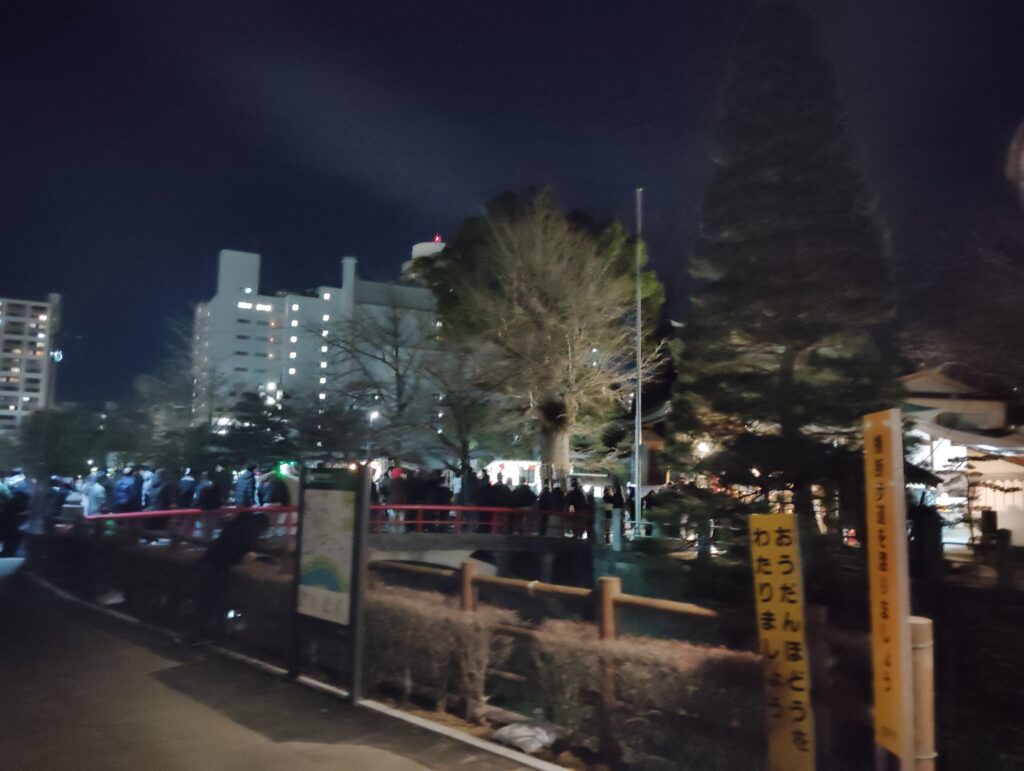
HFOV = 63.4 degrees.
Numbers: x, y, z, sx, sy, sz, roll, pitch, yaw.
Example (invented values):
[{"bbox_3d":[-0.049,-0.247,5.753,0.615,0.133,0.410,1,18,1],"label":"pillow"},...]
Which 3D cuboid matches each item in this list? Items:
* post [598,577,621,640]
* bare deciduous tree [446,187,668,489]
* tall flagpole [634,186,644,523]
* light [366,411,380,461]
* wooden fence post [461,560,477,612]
[{"bbox_3d":[0.572,1.647,4.894,0.115,0.997,0.115,-5,-9,42],"label":"post"},{"bbox_3d":[1.718,-1.226,33.750,8.700,13.275,8.000,1,-6,0],"label":"bare deciduous tree"},{"bbox_3d":[4.177,-0.944,27.160,0.140,11.324,0.140,1,-6,0],"label":"tall flagpole"},{"bbox_3d":[-6.367,3.454,37.742,0.400,4.556,0.450,-4,-8,37],"label":"light"},{"bbox_3d":[-0.311,1.721,5.694,0.115,0.995,0.115,-5,-9,42],"label":"wooden fence post"}]

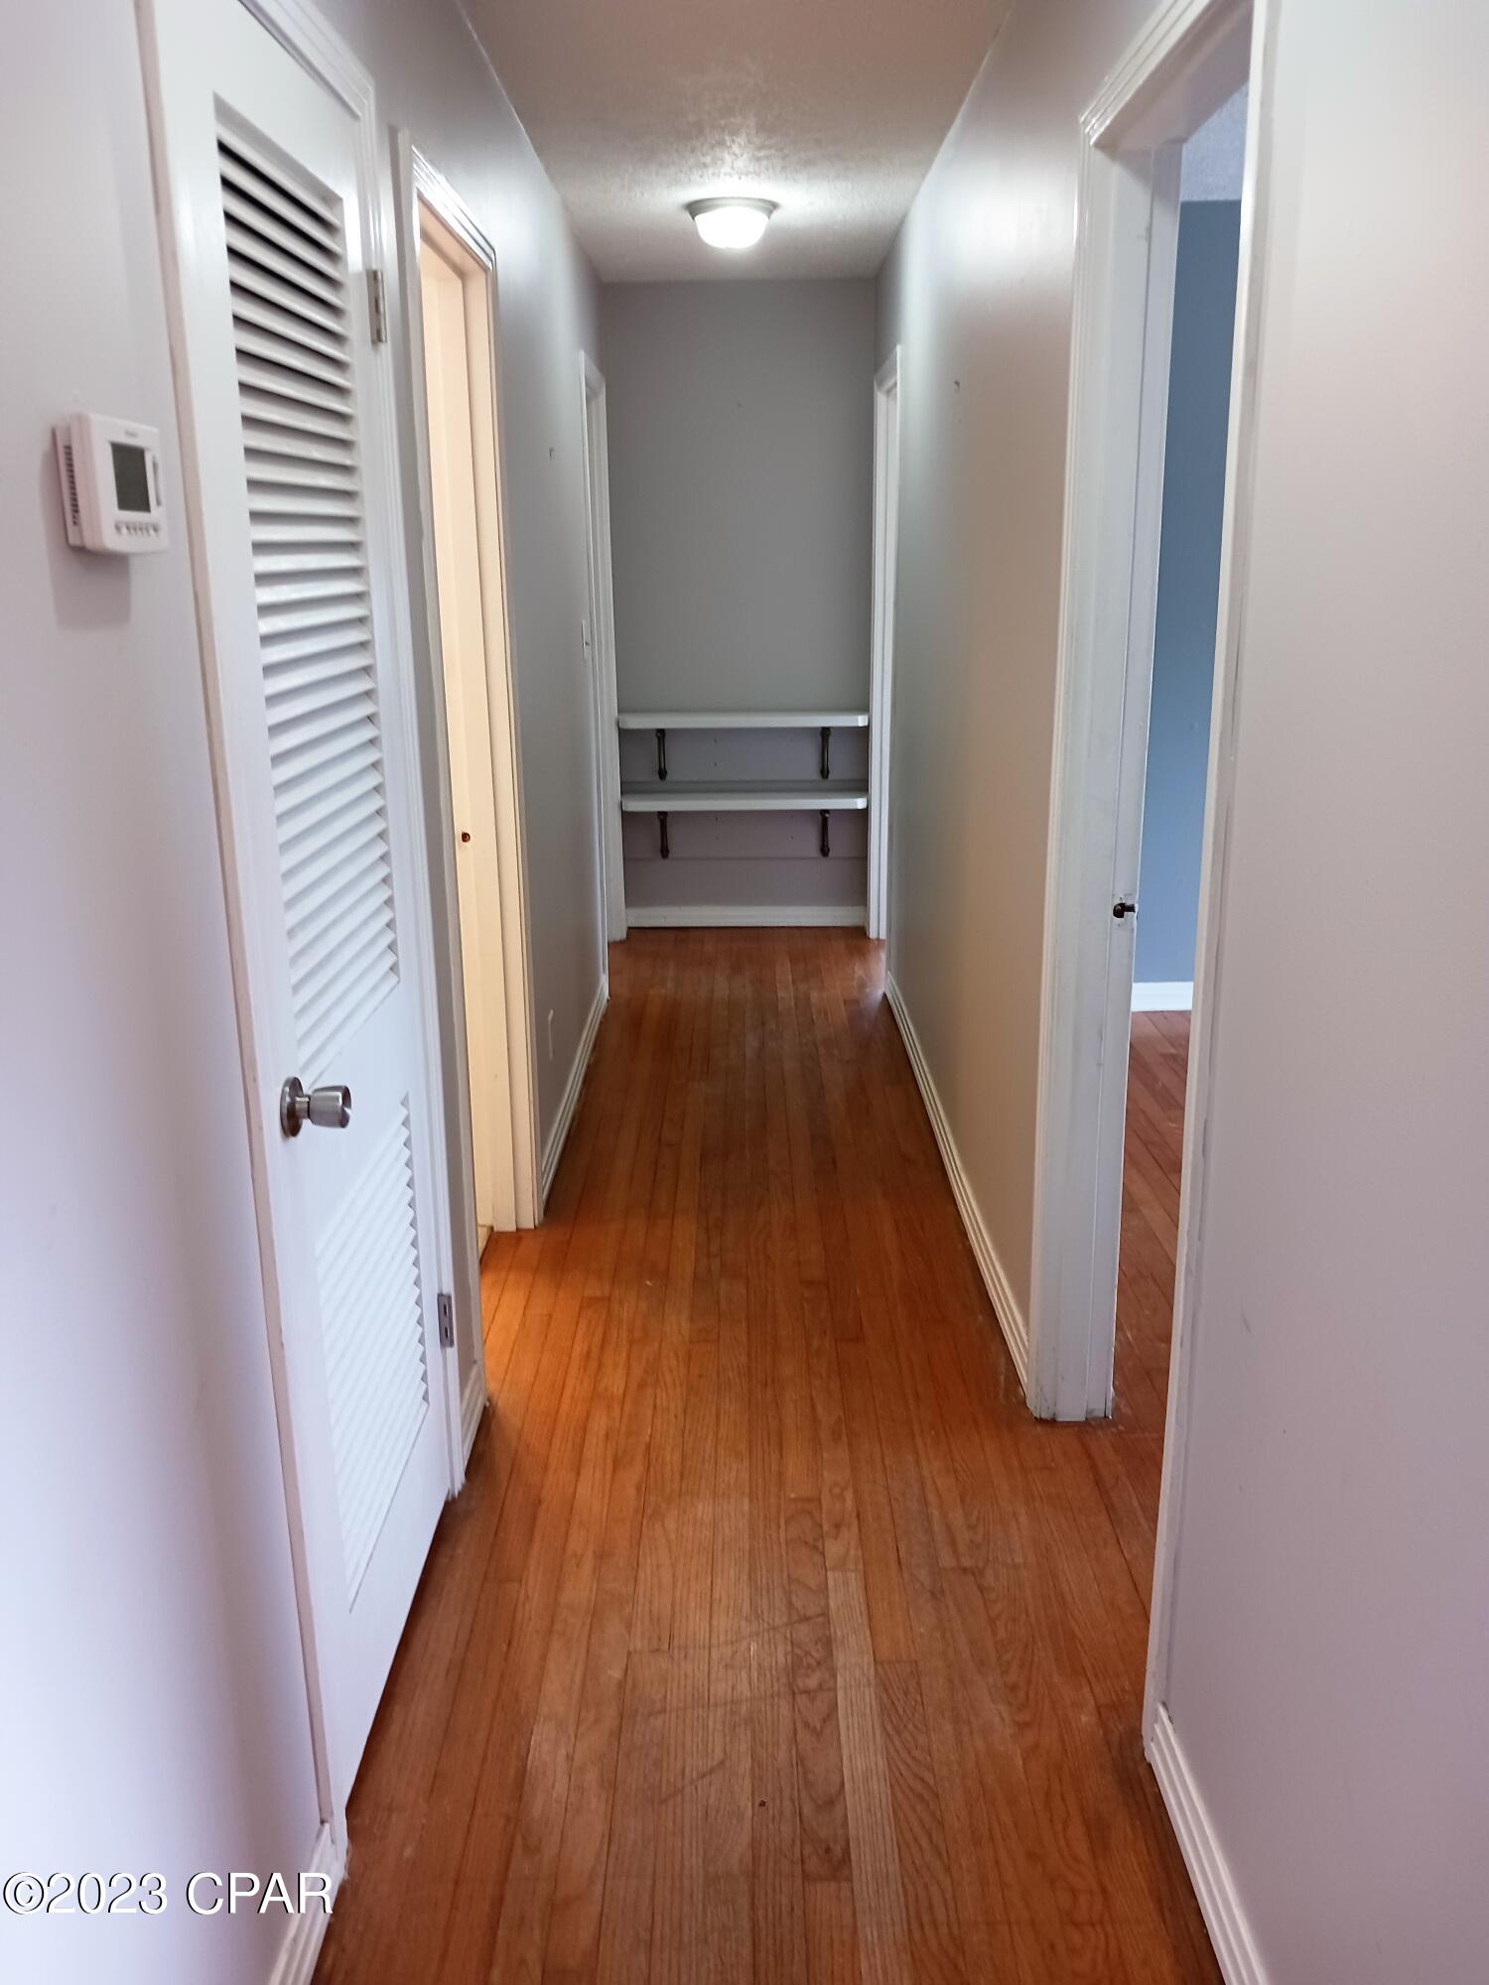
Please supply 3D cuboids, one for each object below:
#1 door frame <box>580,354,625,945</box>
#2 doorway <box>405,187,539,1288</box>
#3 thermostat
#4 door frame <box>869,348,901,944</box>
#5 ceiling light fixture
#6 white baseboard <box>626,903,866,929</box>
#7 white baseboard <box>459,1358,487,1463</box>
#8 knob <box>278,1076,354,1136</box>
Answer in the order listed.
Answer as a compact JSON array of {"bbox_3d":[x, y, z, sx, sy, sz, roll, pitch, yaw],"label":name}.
[{"bbox_3d":[-0.557,-1.088,5.470,0.130,2.090,0.880,-1,16,0],"label":"door frame"},{"bbox_3d":[-0.548,-0.363,2.942,0.130,2.090,0.860,-1,16,0],"label":"doorway"},{"bbox_3d":[-0.489,-0.392,1.202,0.033,0.096,0.130,-1,16,0],"label":"thermostat"},{"bbox_3d":[0.548,-1.105,5.474,0.130,2.090,0.880,-1,16,0],"label":"door frame"},{"bbox_3d":[-0.033,-2.195,4.436,0.257,0.110,0.257,-1,16,0],"label":"ceiling light fixture"},{"bbox_3d":[0.005,-0.305,6.337,0.985,0.090,0.018,-1,16,0],"label":"white baseboard"},{"bbox_3d":[-0.477,0.750,2.685,0.018,0.090,0.220,-1,16,0],"label":"white baseboard"},{"bbox_3d":[-0.469,0.126,1.699,0.066,0.063,0.063,-1,16,0],"label":"knob"}]

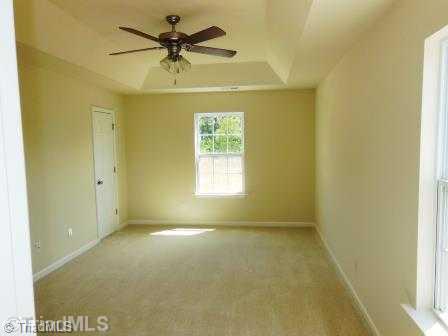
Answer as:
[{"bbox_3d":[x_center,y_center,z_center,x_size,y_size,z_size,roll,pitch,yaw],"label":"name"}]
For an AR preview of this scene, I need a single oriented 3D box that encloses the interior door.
[{"bbox_3d":[-1.954,0.119,5.324,0.045,2.030,0.710,0,4,7],"label":"interior door"}]

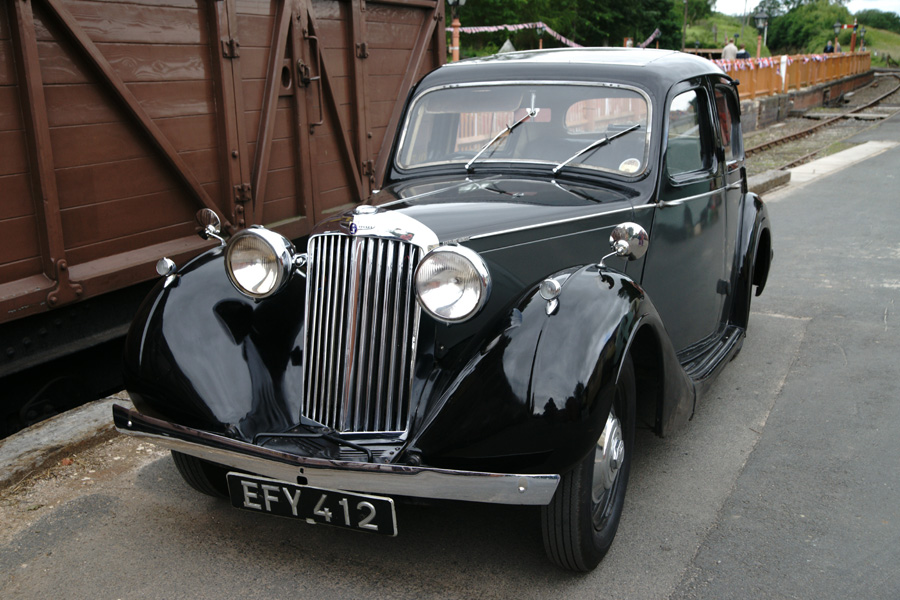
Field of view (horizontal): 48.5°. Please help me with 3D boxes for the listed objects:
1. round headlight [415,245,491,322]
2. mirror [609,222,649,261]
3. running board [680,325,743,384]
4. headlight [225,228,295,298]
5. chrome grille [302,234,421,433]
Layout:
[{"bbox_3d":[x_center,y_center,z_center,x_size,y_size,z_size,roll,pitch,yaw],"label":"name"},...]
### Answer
[{"bbox_3d":[0.028,-0.057,2.722,0.213,0.213,0.165,5,16,26],"label":"round headlight"},{"bbox_3d":[0.491,-0.160,2.735,0.108,0.108,0.055,5,18,26],"label":"mirror"},{"bbox_3d":[1.025,0.235,4.038,0.185,0.080,0.950,5,14,26],"label":"running board"},{"bbox_3d":[-0.548,-0.123,3.005,0.213,0.213,0.165,5,16,26],"label":"headlight"},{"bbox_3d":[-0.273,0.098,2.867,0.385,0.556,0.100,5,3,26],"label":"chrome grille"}]

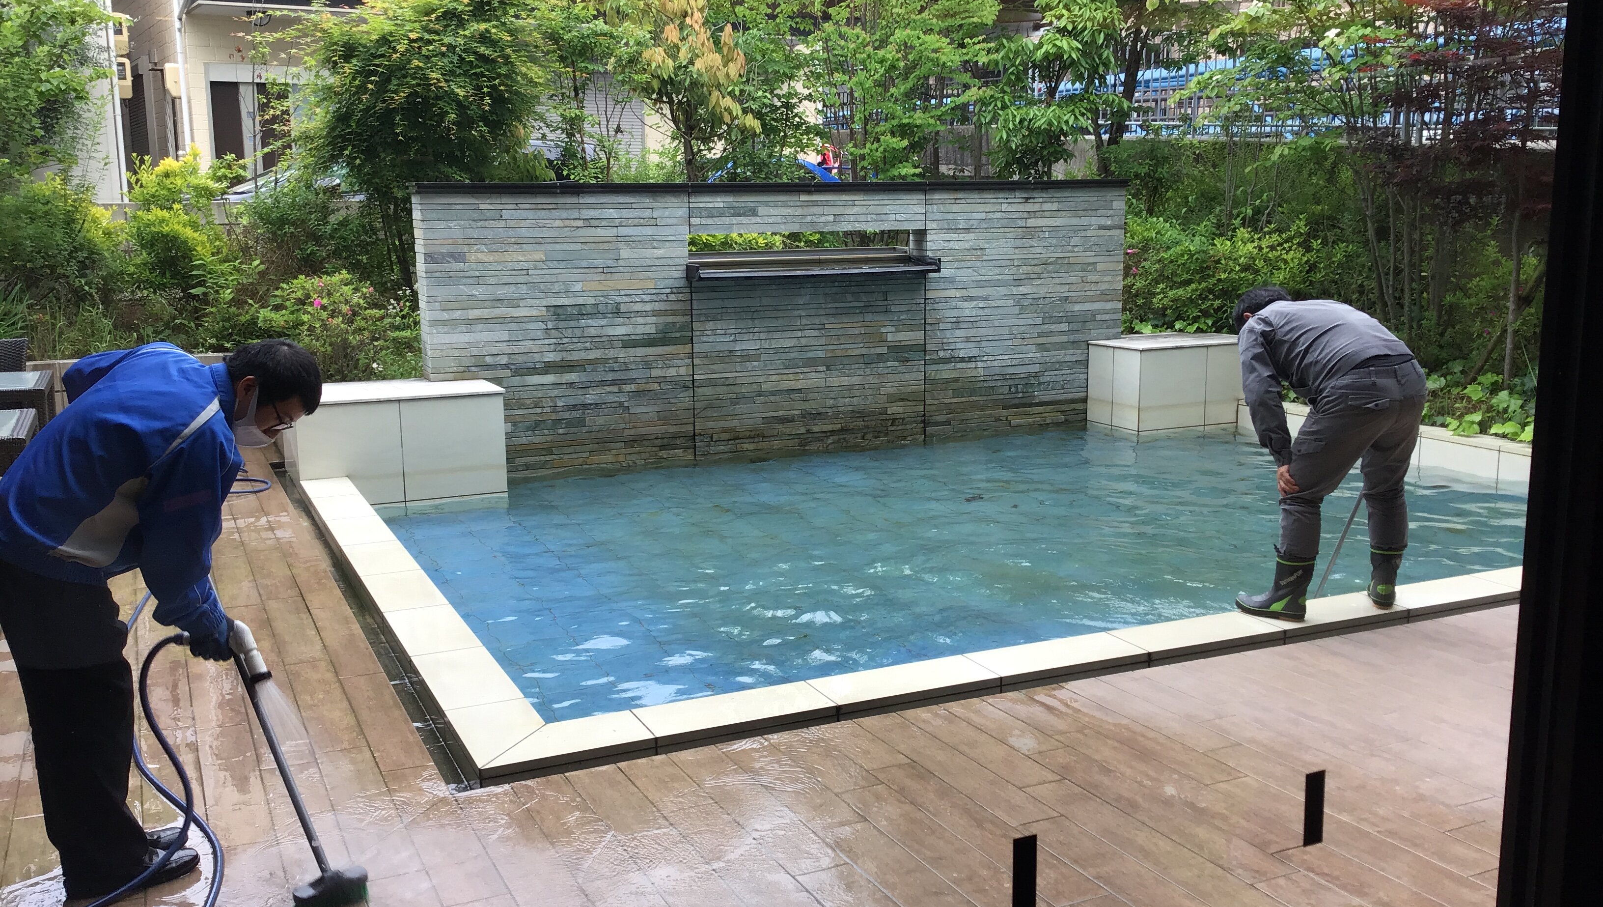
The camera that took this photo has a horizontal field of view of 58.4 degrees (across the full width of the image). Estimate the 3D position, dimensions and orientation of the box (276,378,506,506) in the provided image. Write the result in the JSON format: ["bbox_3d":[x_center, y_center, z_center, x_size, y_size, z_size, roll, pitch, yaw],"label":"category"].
[{"bbox_3d":[-2.476,-0.079,8.749,1.190,0.660,0.890,-5,11,-24],"label":"box"}]

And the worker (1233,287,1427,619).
[{"bbox_3d":[1.924,-0.007,5.386,0.620,1.200,0.780,-10,14,-42],"label":"worker"}]

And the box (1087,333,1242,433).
[{"bbox_3d":[2.850,-0.561,11.157,1.190,0.660,0.880,-5,11,-24],"label":"box"}]

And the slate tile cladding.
[{"bbox_3d":[0.027,-0.968,10.148,5.300,1.860,0.250,-5,11,-24],"label":"slate tile cladding"}]

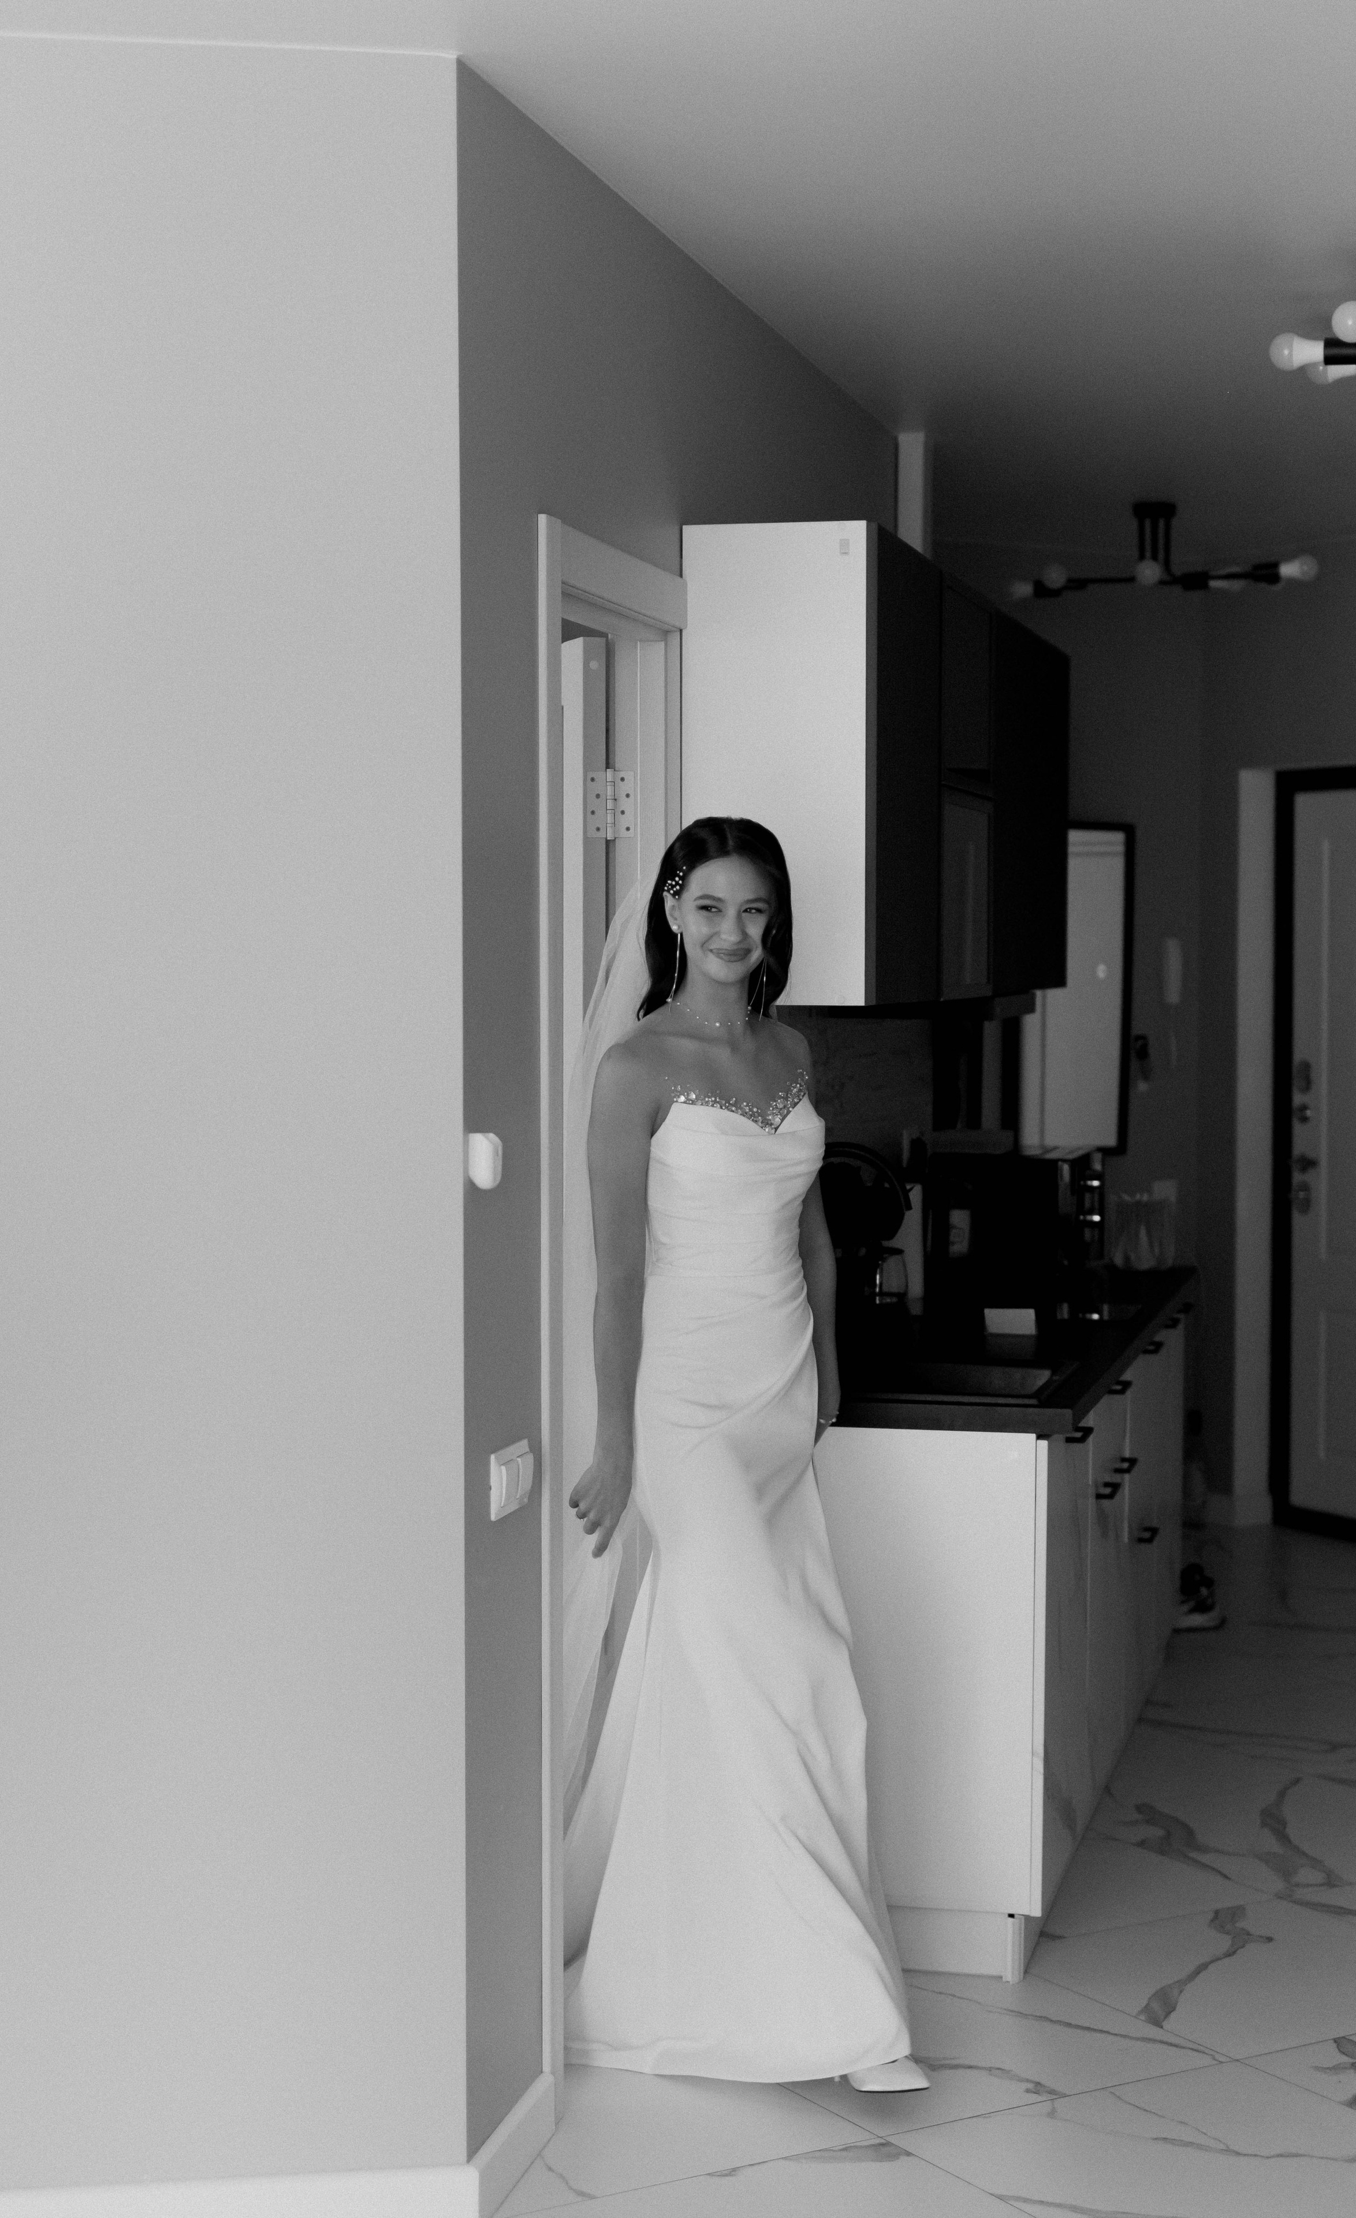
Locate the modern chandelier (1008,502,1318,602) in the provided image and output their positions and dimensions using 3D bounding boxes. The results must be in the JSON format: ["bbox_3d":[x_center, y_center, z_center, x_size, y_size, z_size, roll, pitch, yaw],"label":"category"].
[{"bbox_3d":[1.137,-1.321,7.695,0.760,0.225,0.700,1,3,14],"label":"modern chandelier"}]

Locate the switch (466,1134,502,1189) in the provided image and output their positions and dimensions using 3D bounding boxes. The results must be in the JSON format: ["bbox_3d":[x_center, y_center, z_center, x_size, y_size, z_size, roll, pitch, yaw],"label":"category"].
[{"bbox_3d":[-0.230,0.062,3.937,0.034,0.068,0.046,1,3,14],"label":"switch"}]

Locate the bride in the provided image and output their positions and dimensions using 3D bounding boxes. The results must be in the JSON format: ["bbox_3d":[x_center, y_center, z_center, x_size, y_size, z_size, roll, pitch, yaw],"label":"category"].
[{"bbox_3d":[0.075,0.458,4.573,0.530,1.725,0.500,-2,4,-33],"label":"bride"}]

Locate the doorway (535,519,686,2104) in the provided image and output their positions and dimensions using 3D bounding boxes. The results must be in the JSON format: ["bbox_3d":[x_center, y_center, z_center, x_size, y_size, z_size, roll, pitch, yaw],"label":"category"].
[{"bbox_3d":[-0.137,0.274,4.581,0.130,2.095,0.775,1,3,14],"label":"doorway"}]

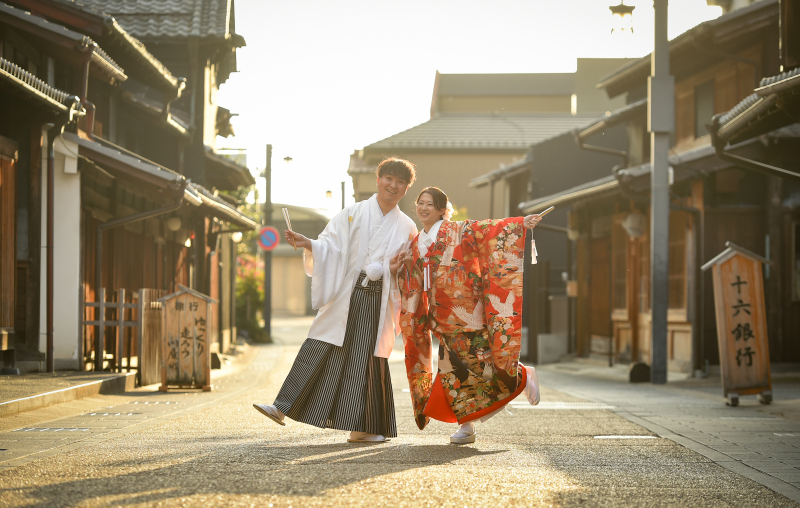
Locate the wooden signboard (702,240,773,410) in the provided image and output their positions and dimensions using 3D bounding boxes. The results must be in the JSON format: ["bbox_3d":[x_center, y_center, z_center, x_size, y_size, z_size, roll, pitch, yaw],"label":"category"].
[{"bbox_3d":[2.658,0.547,22.400,0.560,1.280,0.290,-4,-1,-1],"label":"wooden signboard"}]

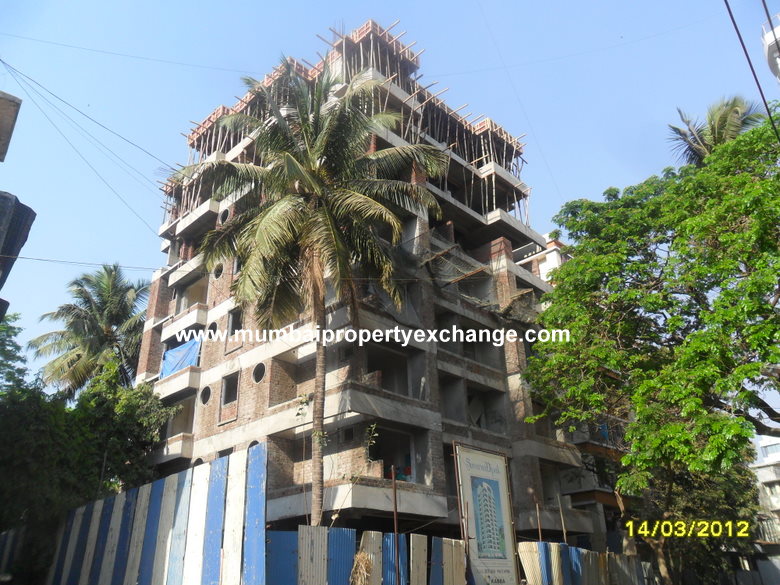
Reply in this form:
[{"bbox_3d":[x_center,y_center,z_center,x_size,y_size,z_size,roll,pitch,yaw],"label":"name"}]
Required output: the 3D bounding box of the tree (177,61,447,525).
[{"bbox_3d":[-2.084,0.492,15.272,7.500,16.100,7.400,-2,-27,0],"label":"tree"}]

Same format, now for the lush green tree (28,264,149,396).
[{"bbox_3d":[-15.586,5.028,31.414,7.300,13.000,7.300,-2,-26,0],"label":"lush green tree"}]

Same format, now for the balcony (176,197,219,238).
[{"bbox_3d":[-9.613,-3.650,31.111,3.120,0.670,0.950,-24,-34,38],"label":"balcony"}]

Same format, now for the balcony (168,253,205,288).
[{"bbox_3d":[-9.517,-0.998,29.812,3.120,0.660,0.950,-24,-34,38],"label":"balcony"}]

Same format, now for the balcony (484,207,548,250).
[{"bbox_3d":[6.856,-3.220,33.164,1.150,0.670,4.400,-24,-34,38],"label":"balcony"}]

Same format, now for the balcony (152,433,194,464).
[{"bbox_3d":[-9.172,6.786,25.930,2.900,0.950,0.950,-24,-34,38],"label":"balcony"}]

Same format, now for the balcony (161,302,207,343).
[{"bbox_3d":[-9.177,1.552,27.638,2.984,1.054,0.800,-24,-34,37],"label":"balcony"}]

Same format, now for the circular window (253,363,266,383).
[{"bbox_3d":[-4.942,3.068,23.232,0.870,0.860,0.180,-24,-34,38],"label":"circular window"}]

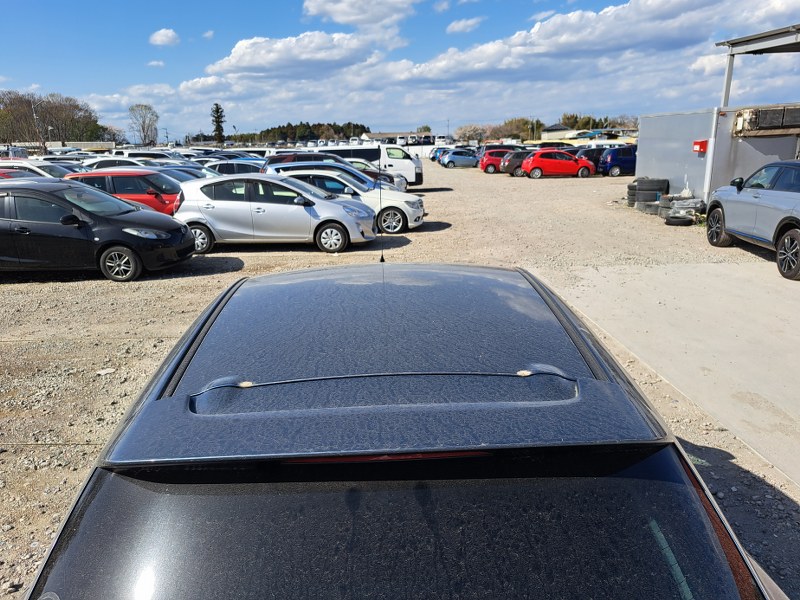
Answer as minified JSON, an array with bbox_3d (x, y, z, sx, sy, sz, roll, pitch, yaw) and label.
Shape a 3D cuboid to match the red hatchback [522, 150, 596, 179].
[{"bbox_3d":[8.574,-7.326,29.803,3.900,1.475,1.695,0,16,5],"label":"red hatchback"}]

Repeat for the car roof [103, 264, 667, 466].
[{"bbox_3d":[-0.047,0.079,1.762,1.176,0.170,1.392,-2,16,-1],"label":"car roof"}]

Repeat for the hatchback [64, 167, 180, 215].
[{"bbox_3d":[-6.412,-2.488,13.835,3.850,1.510,1.695,-1,16,2],"label":"hatchback"}]

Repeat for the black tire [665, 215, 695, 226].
[{"bbox_3d":[6.366,-1.797,12.610,0.650,0.190,0.650,6,17,26],"label":"black tire"}]

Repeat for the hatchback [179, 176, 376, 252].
[{"bbox_3d":[-2.427,-1.801,11.121,3.995,1.445,1.695,-1,16,3],"label":"hatchback"}]

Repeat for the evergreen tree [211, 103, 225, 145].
[{"bbox_3d":[-46.058,-44.450,140.027,3.357,11.105,3.357,-6,16,-16],"label":"evergreen tree"}]

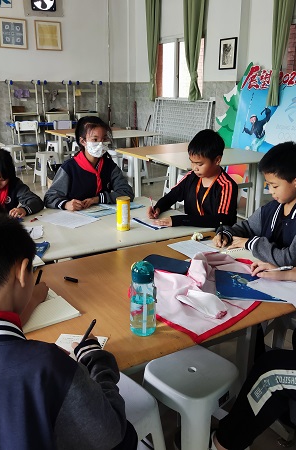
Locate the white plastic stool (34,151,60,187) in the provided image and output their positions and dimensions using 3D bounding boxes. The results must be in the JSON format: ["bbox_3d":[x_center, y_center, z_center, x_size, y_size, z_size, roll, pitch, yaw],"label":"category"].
[{"bbox_3d":[-1.570,-0.853,6.636,0.310,0.455,0.310,17,25,42],"label":"white plastic stool"}]

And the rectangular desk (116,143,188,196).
[{"bbox_3d":[0.313,-0.554,5.288,1.201,0.730,0.745,-11,21,-31],"label":"rectangular desk"}]

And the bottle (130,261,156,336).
[{"bbox_3d":[-0.012,0.224,1.322,0.073,0.226,0.068,0,18,0],"label":"bottle"}]

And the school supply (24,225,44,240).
[{"bbox_3d":[-0.617,0.042,2.295,0.190,0.006,0.200,-3,18,-9],"label":"school supply"}]

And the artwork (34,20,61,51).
[{"bbox_3d":[-1.780,-3.401,7.798,0.476,0.473,0.030,-8,20,-24],"label":"artwork"}]

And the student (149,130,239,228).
[{"bbox_3d":[0.314,0.089,2.508,0.480,1.230,0.580,14,23,38],"label":"student"}]

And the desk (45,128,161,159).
[{"bbox_3d":[-0.747,-1.083,6.895,1.254,0.730,1.482,-11,21,-29],"label":"desk"}]

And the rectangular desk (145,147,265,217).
[{"bbox_3d":[0.723,-0.367,4.726,1.229,0.735,0.882,-8,20,-24],"label":"rectangular desk"}]

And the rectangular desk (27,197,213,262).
[{"bbox_3d":[-0.307,0.358,2.514,1.201,0.730,0.752,-11,21,-30],"label":"rectangular desk"}]

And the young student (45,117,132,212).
[{"bbox_3d":[-0.349,-0.034,2.837,0.520,1.260,0.580,-6,19,-17],"label":"young student"}]

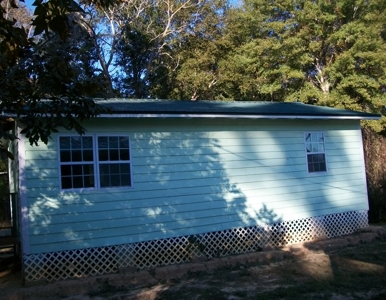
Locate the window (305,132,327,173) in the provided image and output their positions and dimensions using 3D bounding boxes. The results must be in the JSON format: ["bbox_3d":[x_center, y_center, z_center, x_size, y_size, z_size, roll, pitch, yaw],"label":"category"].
[{"bbox_3d":[3.542,0.077,10.617,0.762,1.185,0.100,-2,-6,-25],"label":"window"}]

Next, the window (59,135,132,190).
[{"bbox_3d":[-2.094,0.249,8.011,1.571,1.210,0.100,-2,-6,-25],"label":"window"}]

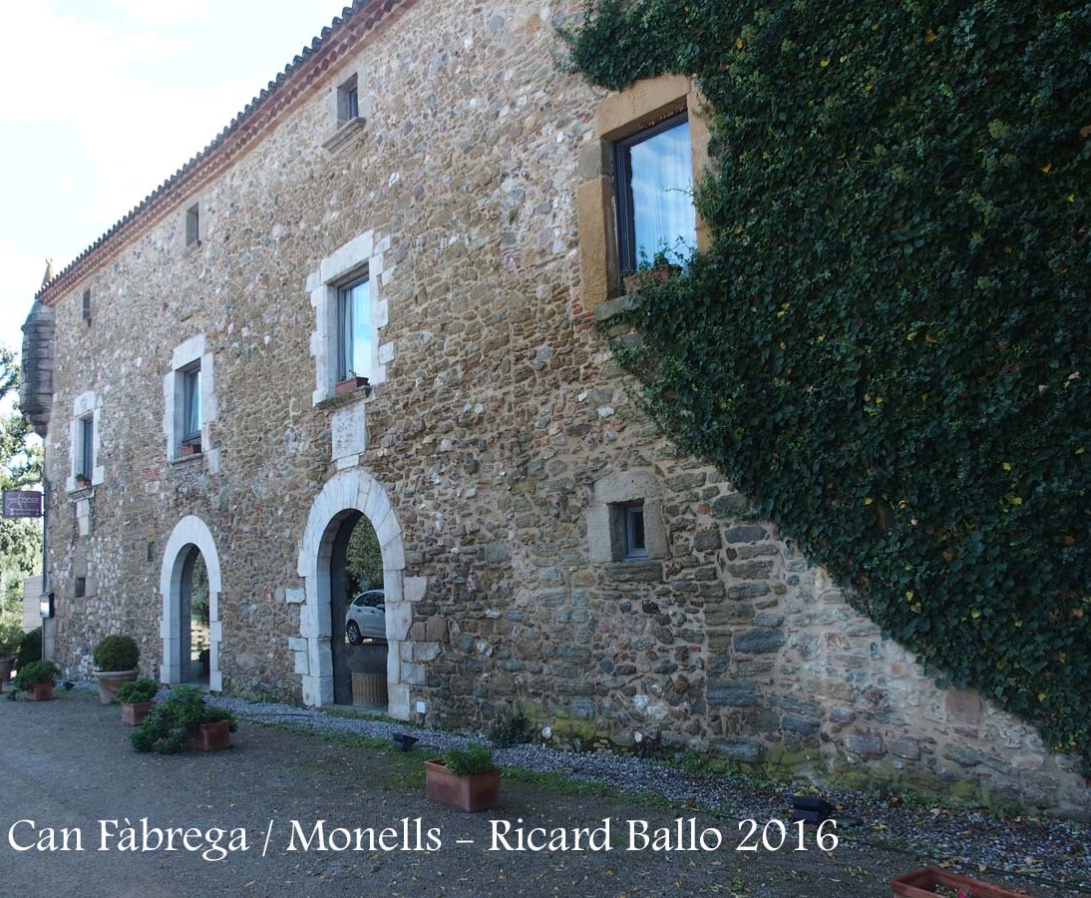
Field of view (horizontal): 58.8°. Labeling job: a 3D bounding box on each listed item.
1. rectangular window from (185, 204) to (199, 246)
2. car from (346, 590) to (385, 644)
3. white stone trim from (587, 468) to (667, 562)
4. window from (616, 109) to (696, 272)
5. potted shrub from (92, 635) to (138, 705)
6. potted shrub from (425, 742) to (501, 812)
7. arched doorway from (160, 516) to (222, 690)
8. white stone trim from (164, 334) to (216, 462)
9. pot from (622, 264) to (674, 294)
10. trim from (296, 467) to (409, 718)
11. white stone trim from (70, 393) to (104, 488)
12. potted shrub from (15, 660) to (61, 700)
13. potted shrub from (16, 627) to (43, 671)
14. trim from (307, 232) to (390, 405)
[{"bbox_3d":[-6.013,-3.845,16.775,0.200,0.670,0.500,3,-10,-41],"label":"rectangular window"},{"bbox_3d":[-3.592,4.206,24.597,1.700,1.450,3.950,2,-9,-34],"label":"car"},{"bbox_3d":[0.806,0.612,9.056,0.220,0.850,0.970,4,-10,-42],"label":"white stone trim"},{"bbox_3d":[1.066,-2.326,9.142,0.150,1.580,1.050,4,-10,-42],"label":"window"},{"bbox_3d":[-6.325,3.232,14.265,0.680,0.980,0.680,3,-10,-41],"label":"potted shrub"},{"bbox_3d":[-0.643,2.411,7.211,0.280,0.425,0.650,2,-9,-34],"label":"potted shrub"},{"bbox_3d":[-5.868,2.542,16.222,0.280,2.840,2.550,4,-10,-42],"label":"arched doorway"},{"bbox_3d":[-5.979,-0.771,16.514,0.260,2.080,2.200,3,-10,-41],"label":"white stone trim"},{"bbox_3d":[0.956,-1.546,8.781,0.180,0.180,0.530,3,-10,-41],"label":"pot"},{"bbox_3d":[-2.329,1.750,12.359,0.420,3.020,2.600,3,-10,-41],"label":"trim"},{"bbox_3d":[-9.689,-0.192,20.576,0.220,1.870,2.200,4,-10,-42],"label":"white stone trim"},{"bbox_3d":[-8.208,3.729,15.694,0.550,0.640,0.720,4,-10,-42],"label":"potted shrub"},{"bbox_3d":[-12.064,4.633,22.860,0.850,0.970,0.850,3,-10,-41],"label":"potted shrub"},{"bbox_3d":[-2.557,-1.715,12.894,0.240,2.050,2.100,4,-10,-42],"label":"trim"}]

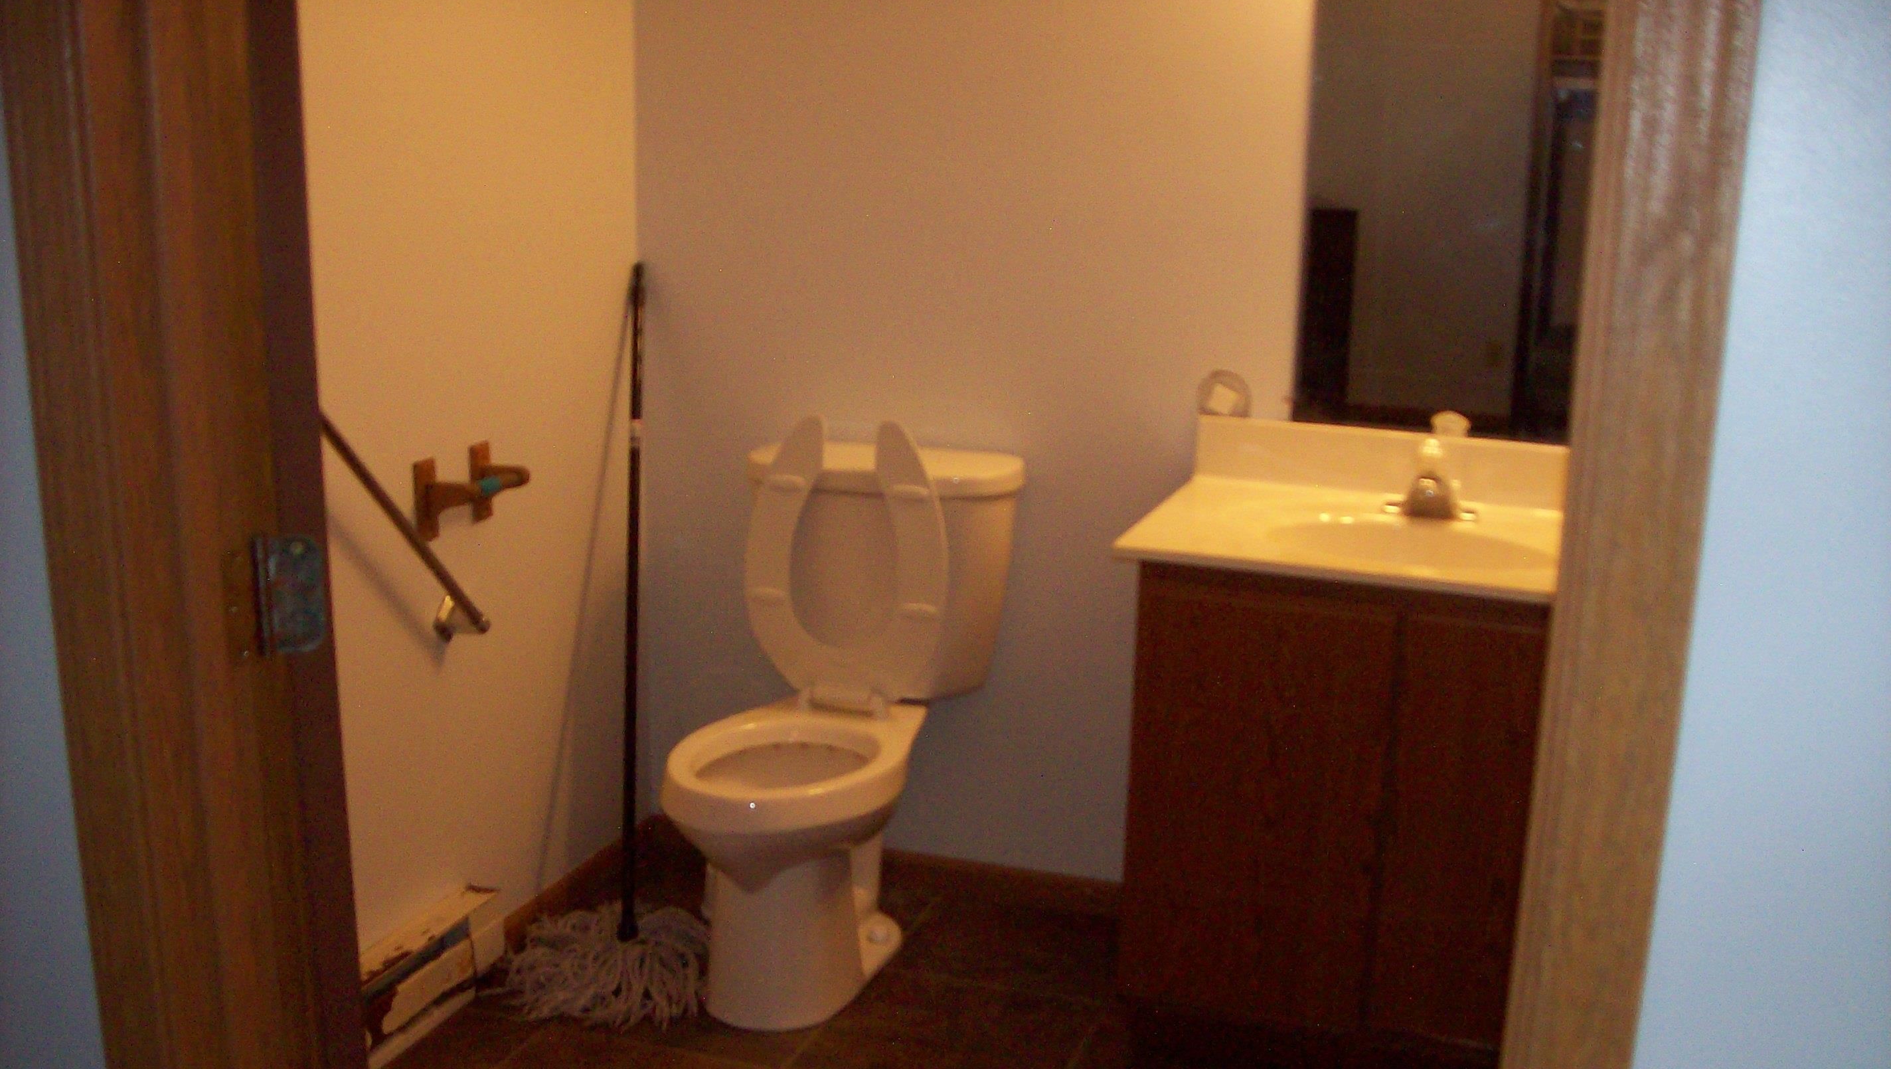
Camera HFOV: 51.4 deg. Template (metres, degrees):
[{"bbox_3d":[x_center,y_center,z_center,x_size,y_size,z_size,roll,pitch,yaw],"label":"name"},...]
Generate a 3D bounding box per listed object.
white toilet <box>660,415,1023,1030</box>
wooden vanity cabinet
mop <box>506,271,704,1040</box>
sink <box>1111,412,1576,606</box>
[{"bbox_3d":[-0.179,0.279,3.132,0.489,0.890,0.678,5,13,18],"label":"white toilet"},{"bbox_3d":[0.682,0.392,2.938,0.728,0.781,0.541,5,13,18],"label":"wooden vanity cabinet"},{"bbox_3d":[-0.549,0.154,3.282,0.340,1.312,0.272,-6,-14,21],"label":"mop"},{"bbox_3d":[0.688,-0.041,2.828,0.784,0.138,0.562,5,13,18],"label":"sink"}]

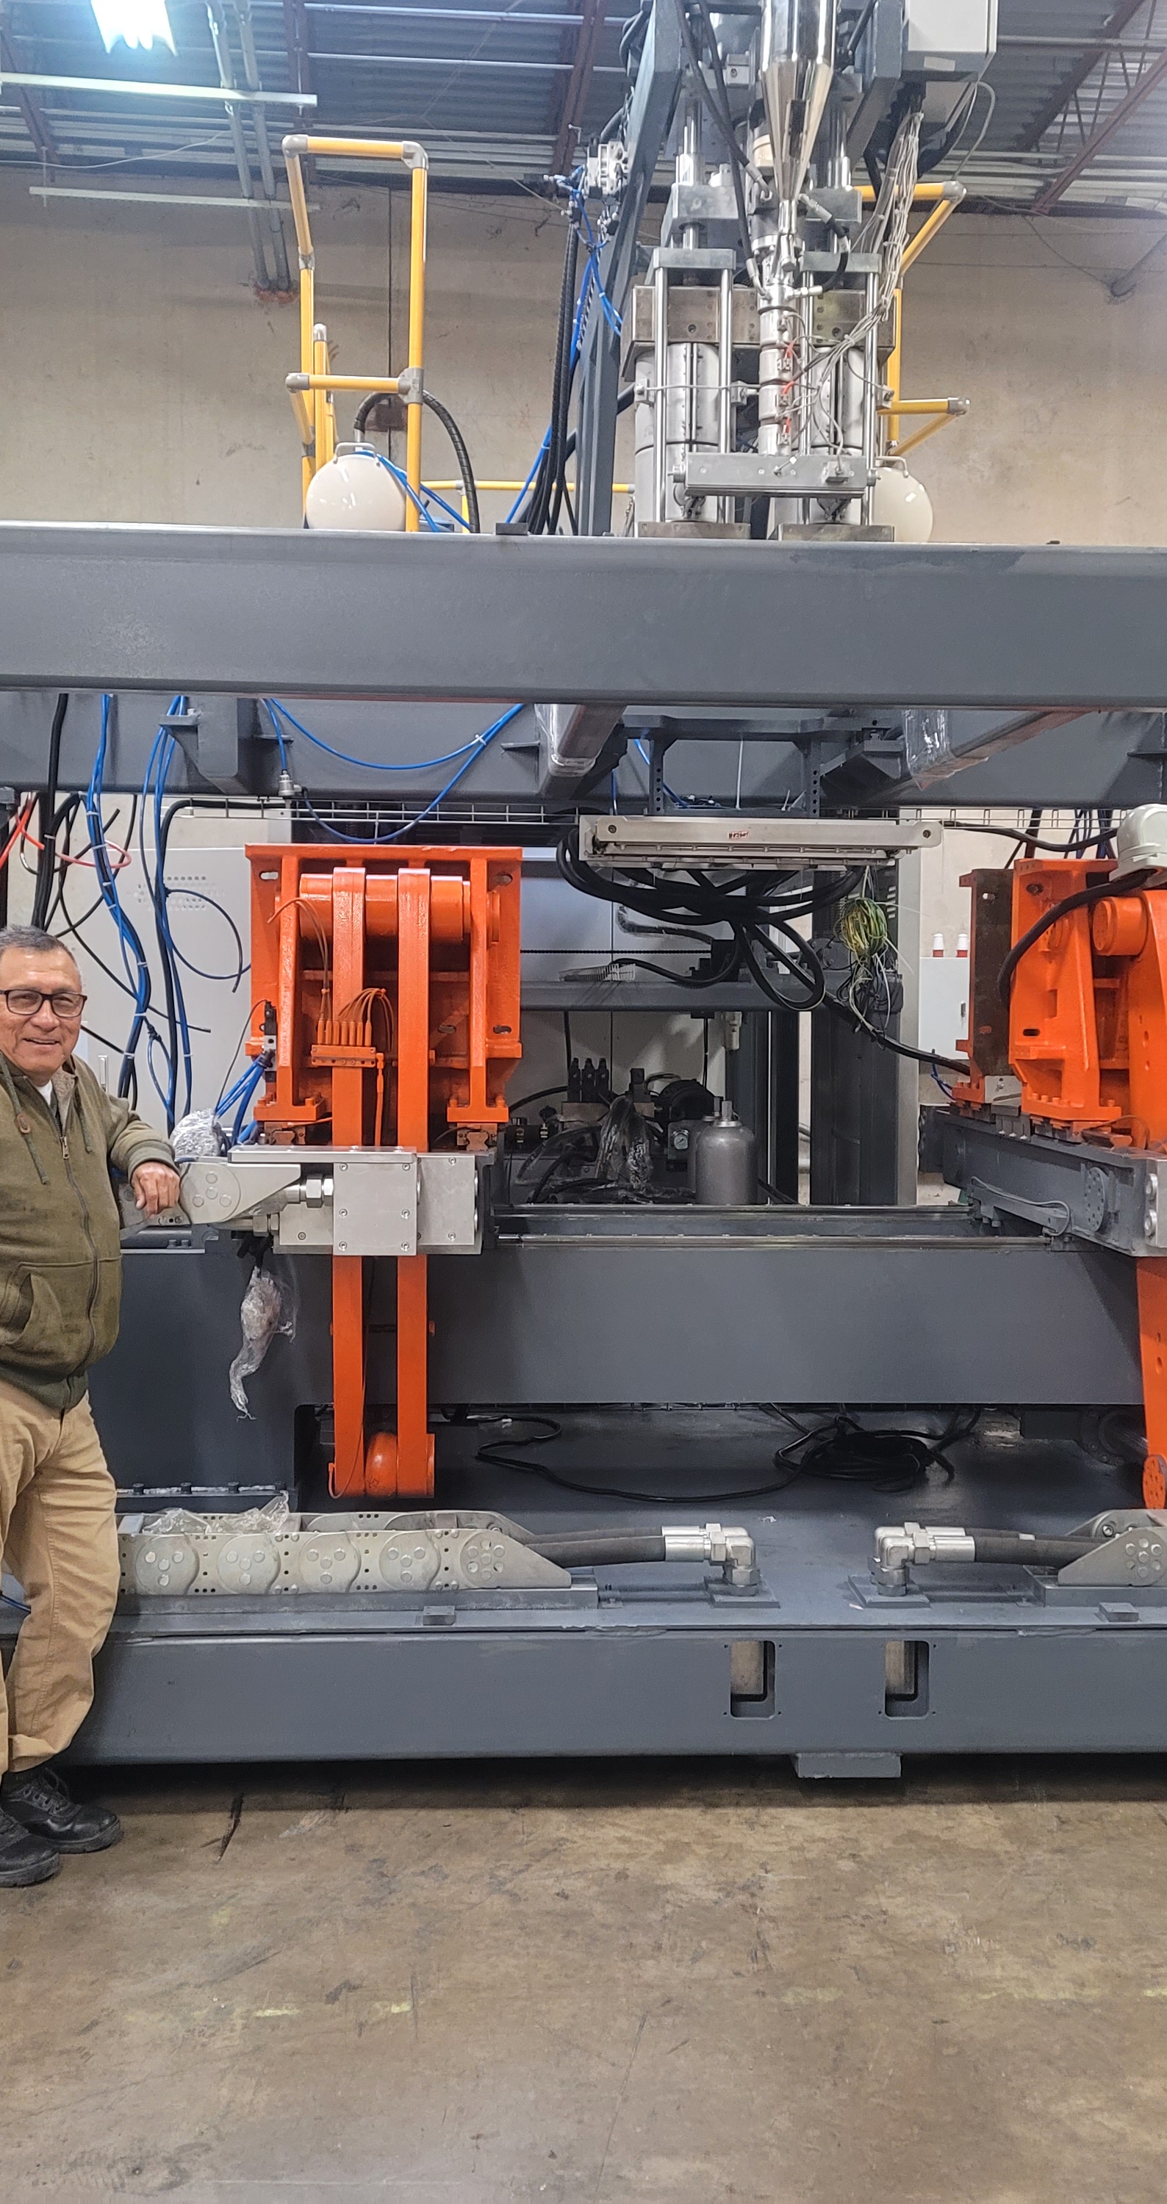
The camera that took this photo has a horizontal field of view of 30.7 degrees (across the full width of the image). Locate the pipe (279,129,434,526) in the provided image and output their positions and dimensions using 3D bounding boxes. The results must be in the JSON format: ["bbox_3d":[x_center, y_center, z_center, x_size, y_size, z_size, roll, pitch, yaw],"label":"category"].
[{"bbox_3d":[-0.560,-1.728,5.343,0.360,1.100,0.750,0,3,-3],"label":"pipe"}]

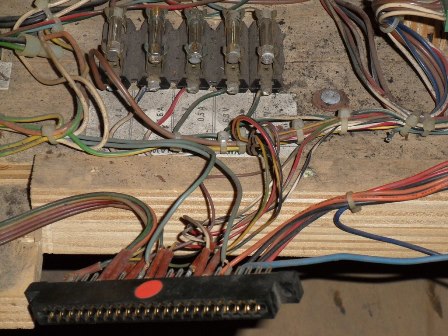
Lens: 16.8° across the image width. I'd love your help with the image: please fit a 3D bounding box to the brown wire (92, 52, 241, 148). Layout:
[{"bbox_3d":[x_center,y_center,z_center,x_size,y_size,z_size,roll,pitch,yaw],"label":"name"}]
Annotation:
[{"bbox_3d":[-0.029,-0.028,0.665,0.087,0.014,0.020,28,48,26],"label":"brown wire"}]

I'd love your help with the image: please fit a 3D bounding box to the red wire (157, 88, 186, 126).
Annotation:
[{"bbox_3d":[-0.022,-0.027,0.674,0.005,0.005,0.028,19,45,17],"label":"red wire"}]

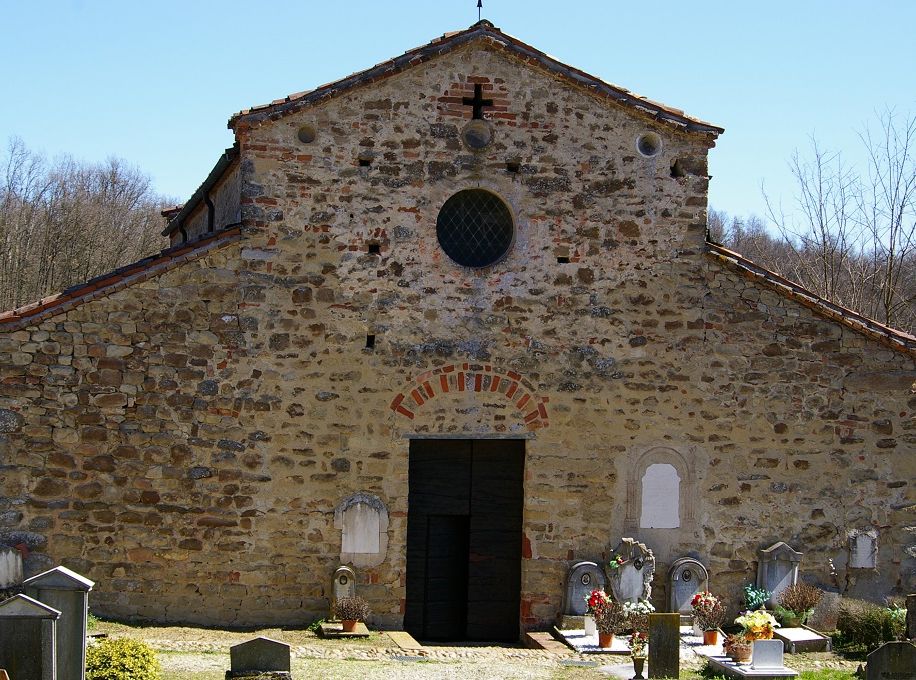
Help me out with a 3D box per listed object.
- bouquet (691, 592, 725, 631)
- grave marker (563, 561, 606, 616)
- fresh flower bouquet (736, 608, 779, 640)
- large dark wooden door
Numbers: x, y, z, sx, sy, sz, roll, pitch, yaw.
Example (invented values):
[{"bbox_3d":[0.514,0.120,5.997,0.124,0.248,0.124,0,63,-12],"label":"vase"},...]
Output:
[{"bbox_3d":[3.633,3.923,30.900,0.522,0.581,0.480,0,1,-10],"label":"bouquet"},{"bbox_3d":[1.791,3.512,30.050,0.560,0.770,0.260,0,0,-10],"label":"grave marker"},{"bbox_3d":[4.145,3.951,29.500,0.600,0.420,0.470,0,1,-10],"label":"fresh flower bouquet"},{"bbox_3d":[0.099,2.835,30.200,1.680,2.870,0.120,0,0,-10],"label":"large dark wooden door"}]

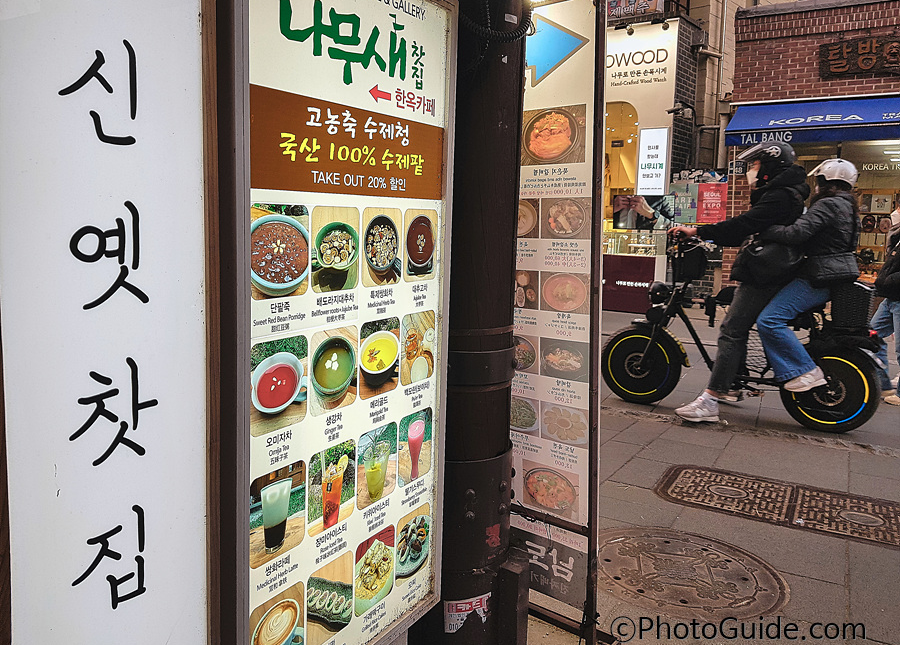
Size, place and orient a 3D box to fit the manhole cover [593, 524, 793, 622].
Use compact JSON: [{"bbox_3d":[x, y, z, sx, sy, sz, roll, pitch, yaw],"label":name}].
[{"bbox_3d":[0.802,0.882,2.382,0.690,0.040,0.690,1,6,0],"label":"manhole cover"}]

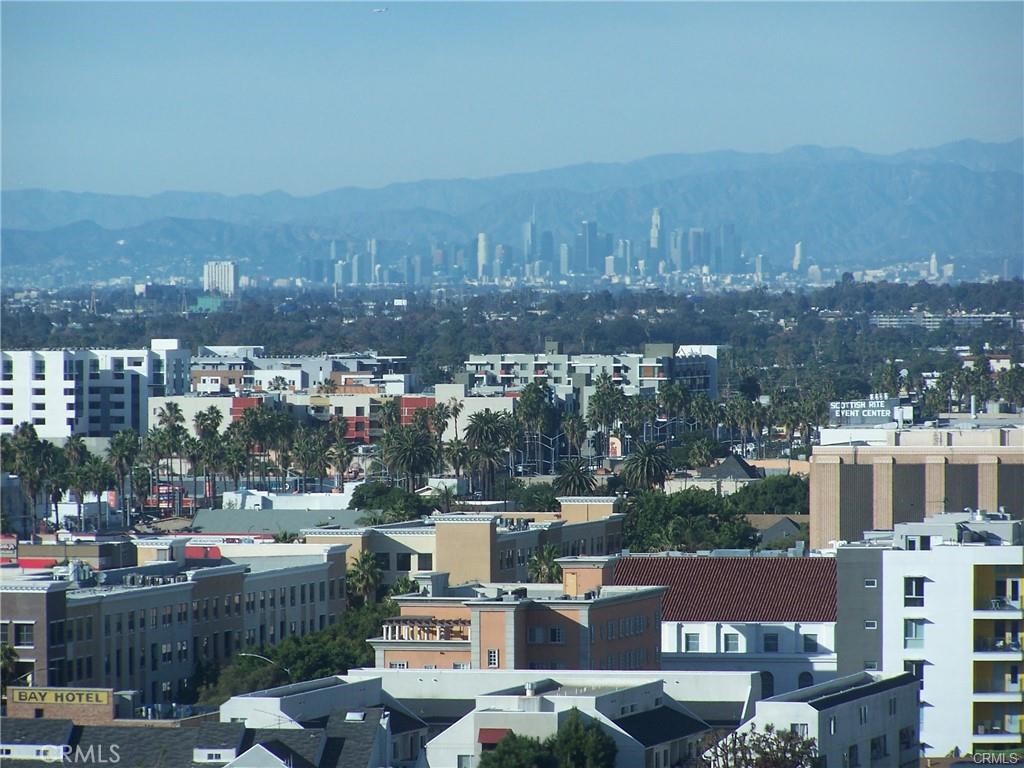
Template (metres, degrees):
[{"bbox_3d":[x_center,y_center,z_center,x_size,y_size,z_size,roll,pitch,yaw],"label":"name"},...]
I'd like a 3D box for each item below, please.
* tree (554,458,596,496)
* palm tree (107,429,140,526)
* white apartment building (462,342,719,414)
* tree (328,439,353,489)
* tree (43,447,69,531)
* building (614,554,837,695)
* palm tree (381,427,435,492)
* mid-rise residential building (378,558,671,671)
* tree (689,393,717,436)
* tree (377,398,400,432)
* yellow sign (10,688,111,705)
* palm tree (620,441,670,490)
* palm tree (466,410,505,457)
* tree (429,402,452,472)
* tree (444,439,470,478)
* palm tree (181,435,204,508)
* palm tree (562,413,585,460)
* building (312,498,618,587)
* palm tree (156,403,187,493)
[{"bbox_3d":[9.610,16.750,1200.070,6.360,10.950,6.360,0,1,0],"label":"tree"},{"bbox_3d":[-59.120,14.350,1206.470,5.180,15.180,5.180,0,1,0],"label":"palm tree"},{"bbox_3d":[17.048,3.412,1763.515,46.183,25.000,52.000,0,1,12],"label":"white apartment building"},{"bbox_3d":[-29.829,15.279,1378.842,4.174,11.603,4.174,0,1,12],"label":"tree"},{"bbox_3d":[-69.138,16.469,1200.598,3.938,14.011,3.938,0,1,0],"label":"tree"},{"bbox_3d":[20.870,21.950,697.210,24.000,14.200,20.000,0,1,12],"label":"building"},{"bbox_3d":[-16.160,13.970,1250.100,8.510,15.170,8.510,0,1,0],"label":"palm tree"},{"bbox_3d":[0.382,22.817,691.220,18.811,15.000,36.659,0,1,12],"label":"mid-rise residential building"},{"bbox_3d":[39.880,8.980,1659.500,5.860,14.410,5.860,0,1,0],"label":"tree"},{"bbox_3d":[-21.810,11.040,1400.110,4.240,16.960,4.240,0,1,0],"label":"tree"},{"bbox_3d":[-30.070,20.846,528.000,6.660,0.986,0.150,0,1,12],"label":"yellow sign"},{"bbox_3d":[21.050,15.230,1250.090,7.880,12.640,7.880,0,1,0],"label":"palm tree"},{"bbox_3d":[-4.630,11.990,1384.940,7.340,15.420,7.340,0,1,0],"label":"palm tree"},{"bbox_3d":[-13.170,11.080,1459.900,4.420,15.340,4.420,0,1,0],"label":"tree"},{"bbox_3d":[-9.830,14.480,1429.890,4.690,9.300,4.690,0,1,0],"label":"tree"},{"bbox_3d":[-51.436,15.293,1276.213,3.864,14.331,3.864,0,1,0],"label":"palm tree"},{"bbox_3d":[12.174,12.180,1569.284,5.147,12.683,5.147,0,1,0],"label":"palm tree"},{"bbox_3d":[-4.560,19.850,822.500,20.000,15.000,64.000,0,1,12],"label":"building"},{"bbox_3d":[-55.400,12.010,1290.120,4.880,18.000,4.880,0,1,0],"label":"palm tree"}]

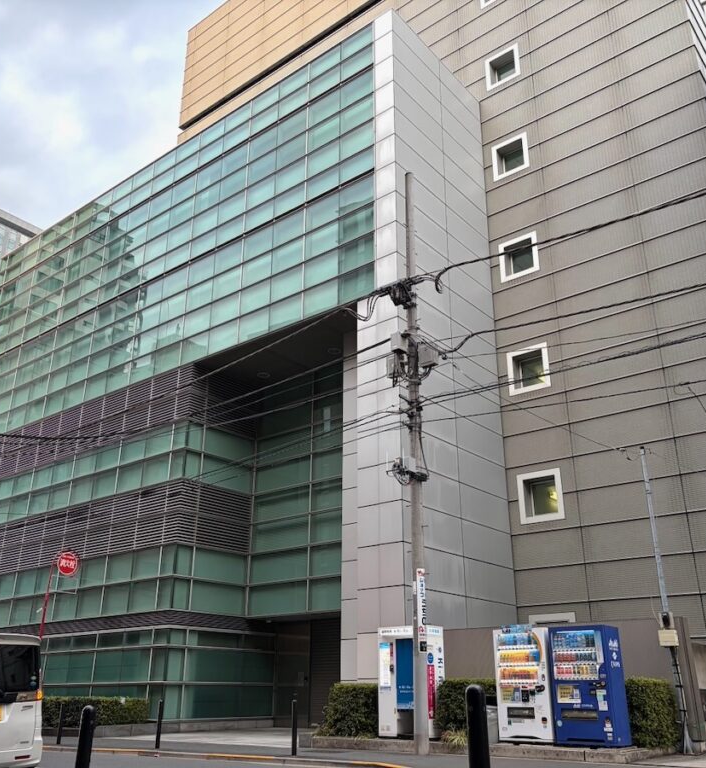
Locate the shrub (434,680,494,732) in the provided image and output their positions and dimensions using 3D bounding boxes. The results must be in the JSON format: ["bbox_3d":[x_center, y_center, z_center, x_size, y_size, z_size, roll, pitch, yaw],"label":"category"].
[{"bbox_3d":[2.409,6.067,14.312,1.450,1.040,0.950,-17,-28,36],"label":"shrub"}]

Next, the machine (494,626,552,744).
[{"bbox_3d":[3.177,5.331,13.677,1.020,1.840,0.690,-17,-28,36],"label":"machine"}]

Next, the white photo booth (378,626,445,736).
[{"bbox_3d":[1.141,5.784,14.895,1.140,2.000,0.600,-17,-28,36],"label":"white photo booth"}]

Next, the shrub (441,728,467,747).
[{"bbox_3d":[1.764,6.087,13.271,0.400,0.300,0.330,-17,-28,36],"label":"shrub"}]

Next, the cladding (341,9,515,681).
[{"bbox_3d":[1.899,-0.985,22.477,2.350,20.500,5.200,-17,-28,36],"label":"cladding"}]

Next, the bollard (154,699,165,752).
[{"bbox_3d":[-3.750,6.617,14.956,0.080,0.870,0.080,-17,-28,36],"label":"bollard"}]

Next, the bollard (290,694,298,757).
[{"bbox_3d":[-0.991,5.846,13.083,0.080,0.870,0.080,-17,-28,36],"label":"bollard"}]

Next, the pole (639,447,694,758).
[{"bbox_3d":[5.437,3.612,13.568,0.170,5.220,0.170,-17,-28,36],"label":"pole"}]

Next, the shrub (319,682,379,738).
[{"bbox_3d":[0.262,6.638,15.676,1.650,1.030,1.000,-17,-28,36],"label":"shrub"}]

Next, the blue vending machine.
[{"bbox_3d":[3.991,5.107,13.043,1.010,1.830,0.690,-17,-28,36],"label":"blue vending machine"}]

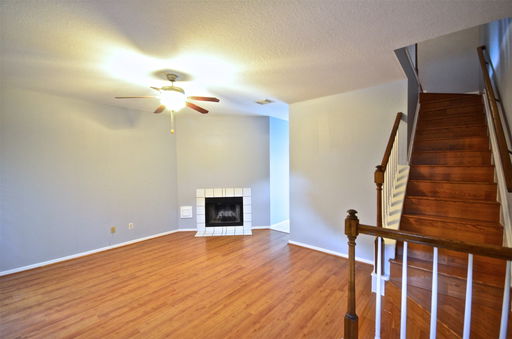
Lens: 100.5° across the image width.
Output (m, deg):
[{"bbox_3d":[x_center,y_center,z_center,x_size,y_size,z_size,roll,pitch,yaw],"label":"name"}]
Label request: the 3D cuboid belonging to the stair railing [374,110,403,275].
[{"bbox_3d":[1.644,0.157,2.603,0.095,1.886,1.100,1,2,42],"label":"stair railing"}]

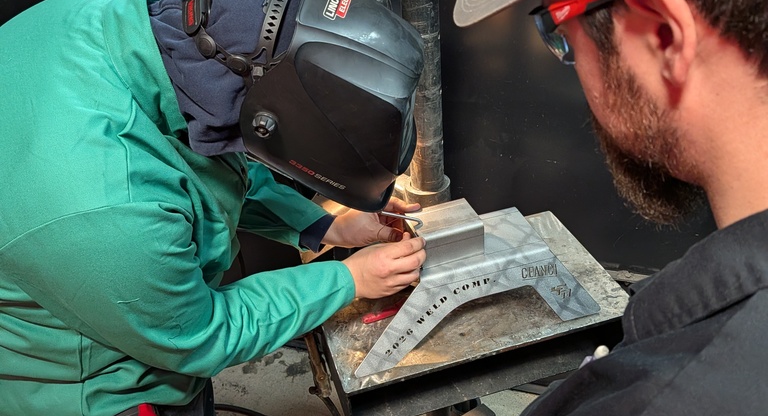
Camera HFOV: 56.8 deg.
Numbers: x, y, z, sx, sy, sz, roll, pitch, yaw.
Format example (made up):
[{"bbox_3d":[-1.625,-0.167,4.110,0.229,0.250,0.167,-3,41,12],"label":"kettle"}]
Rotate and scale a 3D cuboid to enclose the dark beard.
[{"bbox_3d":[0.200,-0.053,0.511,0.142,0.147,0.117,-26,18,-34],"label":"dark beard"}]

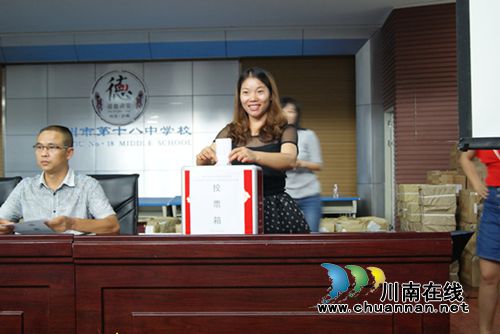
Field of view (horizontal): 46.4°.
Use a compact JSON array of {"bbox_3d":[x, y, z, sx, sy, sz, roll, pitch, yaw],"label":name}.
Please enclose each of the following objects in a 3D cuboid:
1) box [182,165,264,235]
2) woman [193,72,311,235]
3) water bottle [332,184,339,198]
[{"bbox_3d":[-0.113,0.175,2.450,0.295,0.365,0.220,-1,1,7],"label":"box"},{"bbox_3d":[0.020,0.335,2.730,0.500,1.600,0.420,-1,1,10],"label":"woman"},{"bbox_3d":[1.179,0.336,8.000,0.065,0.190,0.065,-1,1,0],"label":"water bottle"}]

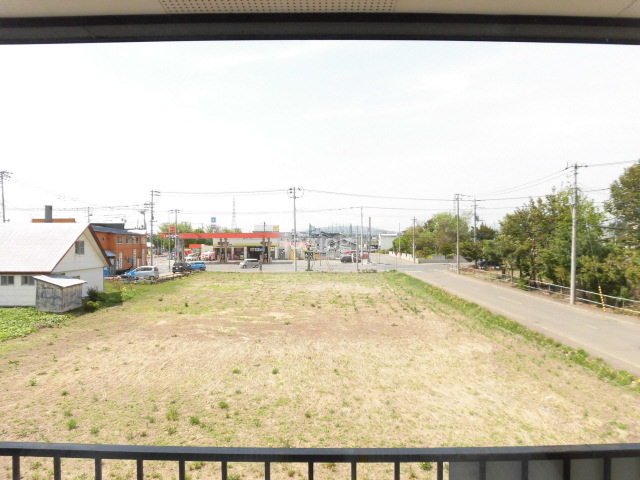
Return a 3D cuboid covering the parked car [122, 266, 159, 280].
[{"bbox_3d":[-21.600,4.000,53.300,3.950,1.560,1.700,0,0,0],"label":"parked car"}]

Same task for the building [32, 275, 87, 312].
[{"bbox_3d":[-18.500,3.780,31.700,2.350,2.350,3.000,0,0,0],"label":"building"}]

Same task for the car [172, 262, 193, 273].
[{"bbox_3d":[-20.900,4.100,67.600,1.750,1.650,4.400,0,0,0],"label":"car"}]

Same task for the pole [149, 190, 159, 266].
[{"bbox_3d":[-27.900,-1.600,74.000,1.100,13.100,0.700,0,0,0],"label":"pole"}]

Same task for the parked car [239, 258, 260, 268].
[{"bbox_3d":[-12.400,4.140,77.800,3.450,1.640,1.500,0,0,0],"label":"parked car"}]

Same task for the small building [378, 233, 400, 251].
[{"bbox_3d":[26.700,1.300,171.000,8.500,7.400,7.500,0,0,0],"label":"small building"}]

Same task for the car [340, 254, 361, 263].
[{"bbox_3d":[6.650,4.120,95.500,4.300,1.650,1.700,0,0,0],"label":"car"}]

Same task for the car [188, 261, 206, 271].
[{"bbox_3d":[-20.100,4.220,71.200,3.800,1.500,1.680,0,0,0],"label":"car"}]

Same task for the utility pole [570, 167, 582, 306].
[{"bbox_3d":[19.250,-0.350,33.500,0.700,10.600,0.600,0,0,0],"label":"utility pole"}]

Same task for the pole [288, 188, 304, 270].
[{"bbox_3d":[-3.850,-1.650,70.500,2.400,13.400,0.900,0,0,0],"label":"pole"}]

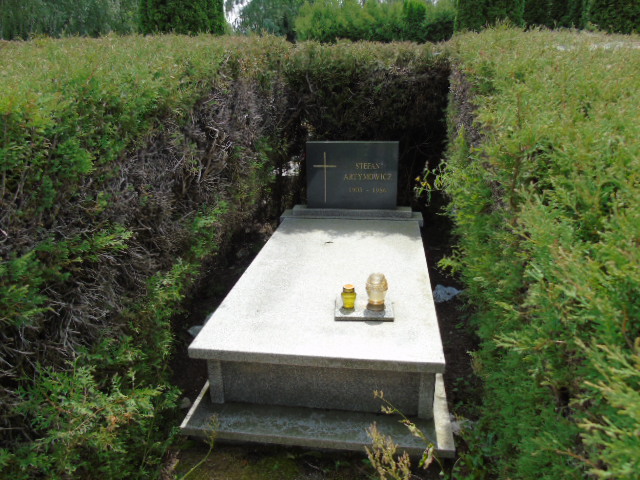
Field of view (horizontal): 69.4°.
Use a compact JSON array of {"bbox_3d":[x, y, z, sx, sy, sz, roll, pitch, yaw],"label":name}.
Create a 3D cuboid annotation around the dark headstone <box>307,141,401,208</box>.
[{"bbox_3d":[0.233,-0.471,3.391,0.664,0.485,0.070,1,20,8],"label":"dark headstone"}]

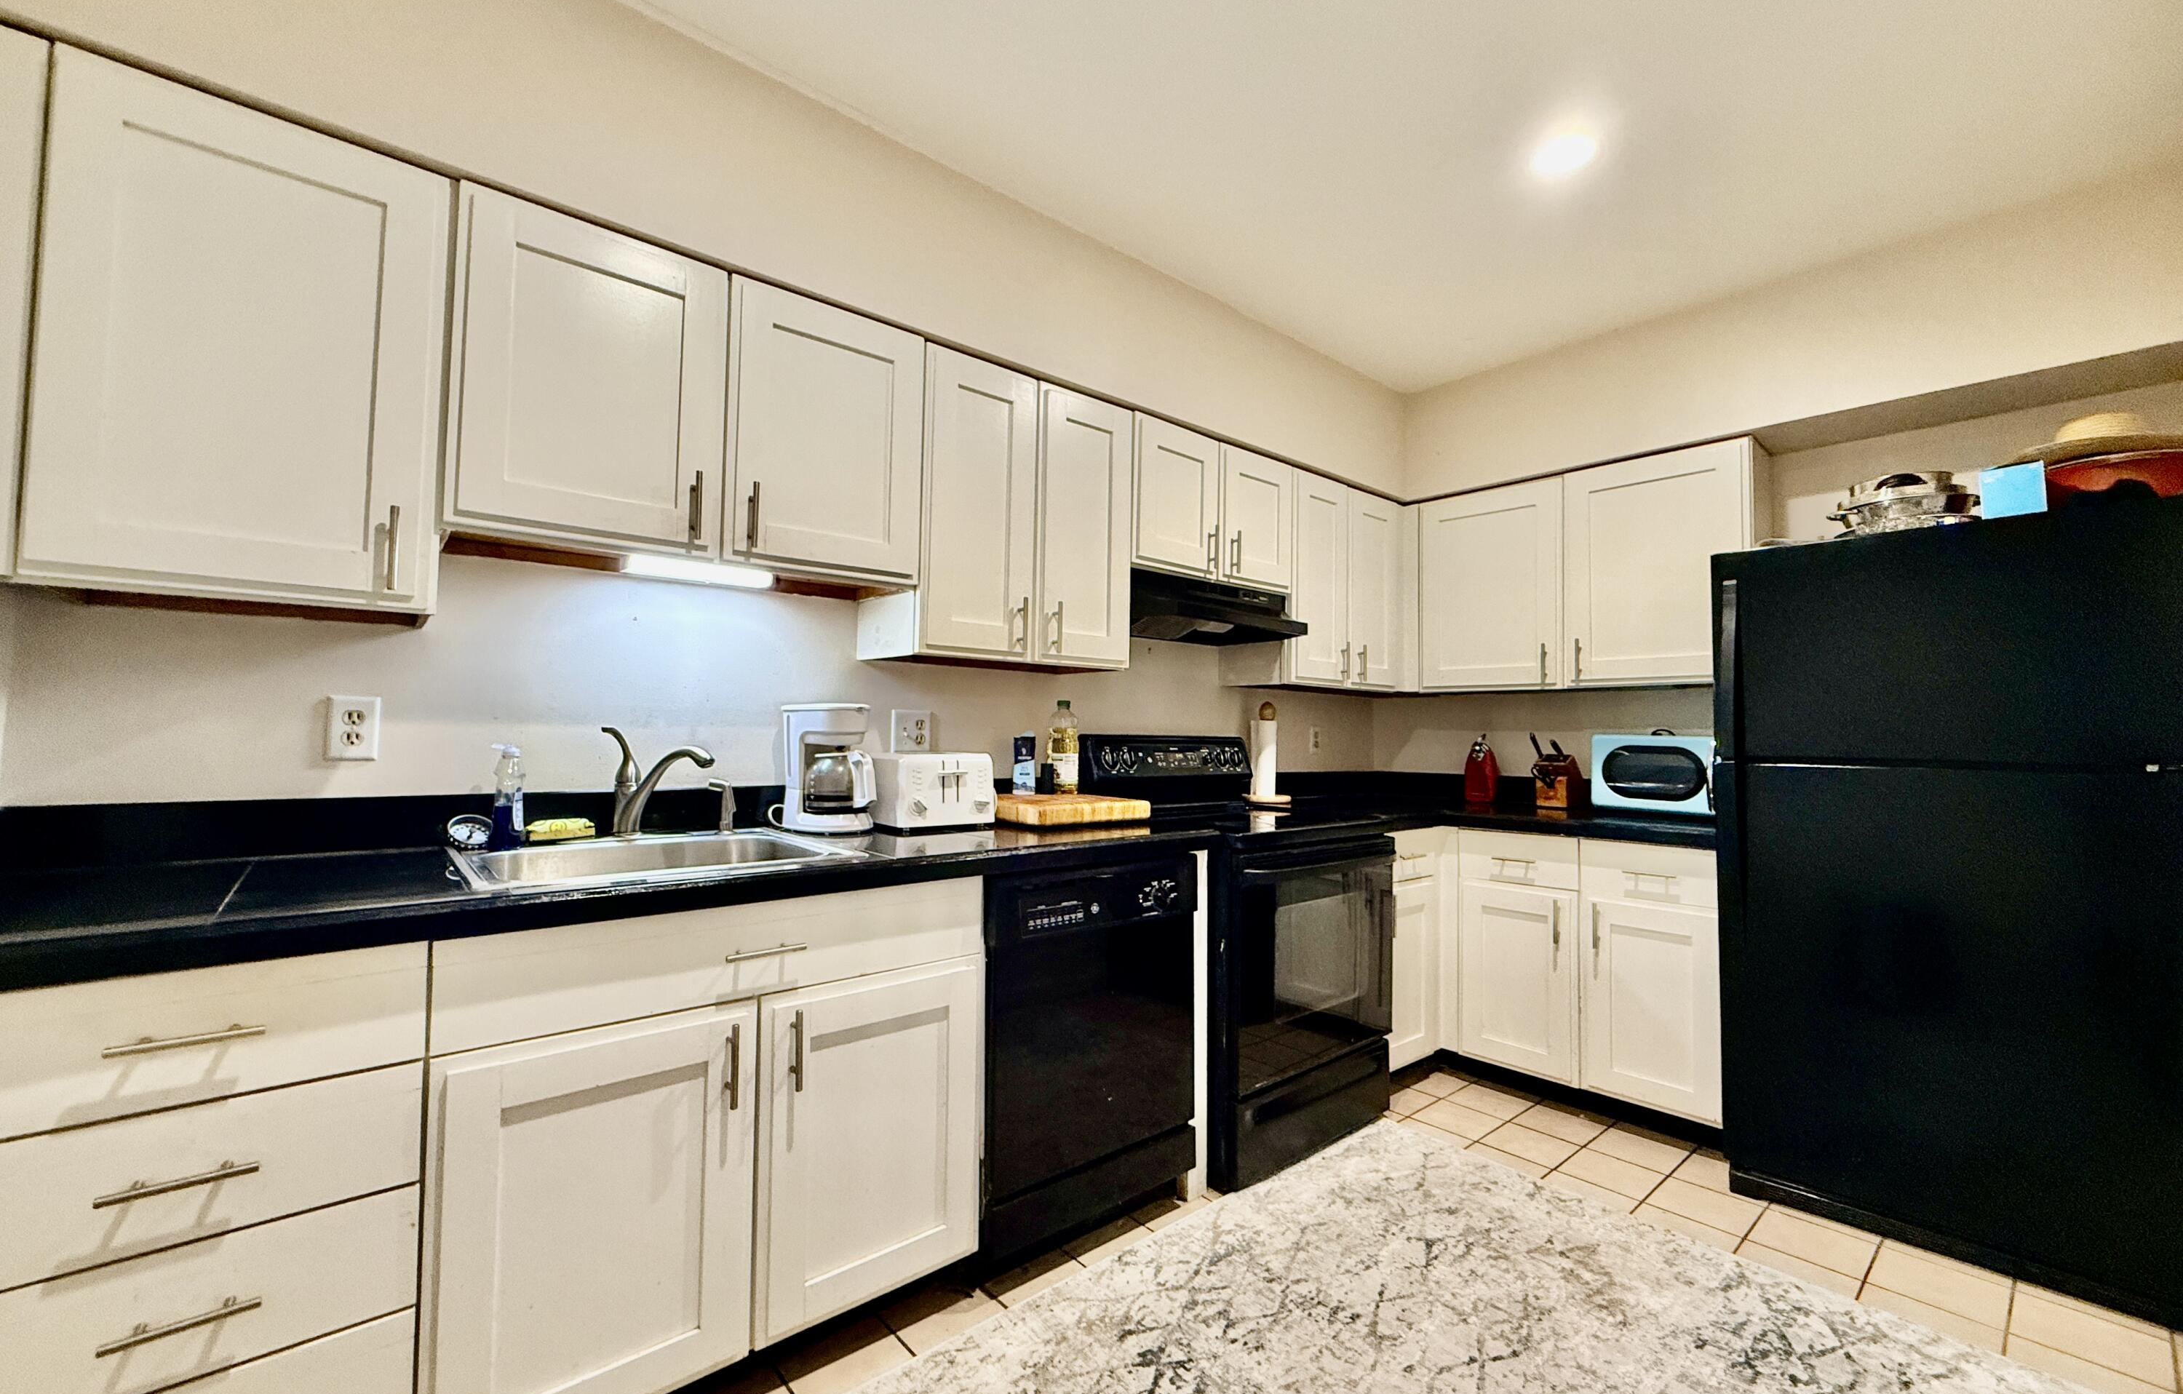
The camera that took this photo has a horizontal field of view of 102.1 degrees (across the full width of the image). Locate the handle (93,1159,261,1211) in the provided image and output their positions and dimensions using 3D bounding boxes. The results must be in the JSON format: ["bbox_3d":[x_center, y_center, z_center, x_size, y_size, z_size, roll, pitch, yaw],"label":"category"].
[{"bbox_3d":[-1.074,0.571,1.042,0.137,0.013,0.036,3,-3,-41],"label":"handle"}]

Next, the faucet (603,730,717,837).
[{"bbox_3d":[-0.904,0.182,1.821,0.315,0.235,0.060,0,-3,22],"label":"faucet"}]

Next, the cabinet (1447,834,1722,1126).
[{"bbox_3d":[1.698,0.821,2.897,0.647,0.752,0.812,3,-3,-41],"label":"cabinet"}]

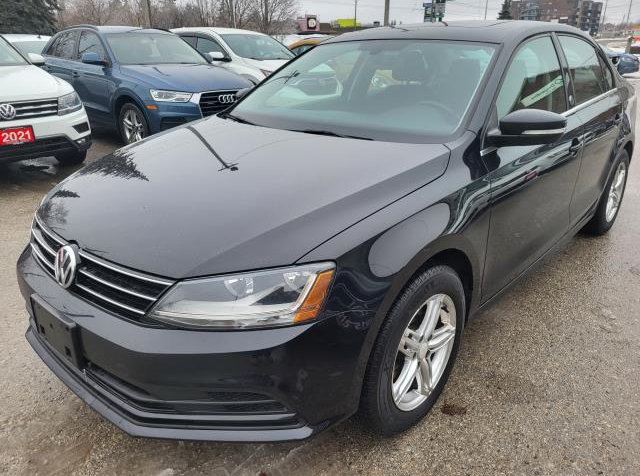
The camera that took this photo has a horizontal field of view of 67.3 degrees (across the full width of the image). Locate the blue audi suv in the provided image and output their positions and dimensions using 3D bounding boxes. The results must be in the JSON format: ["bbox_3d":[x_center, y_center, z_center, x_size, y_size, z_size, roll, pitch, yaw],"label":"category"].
[{"bbox_3d":[-2.705,-2.320,7.211,4.390,1.600,1.840,18,28,38],"label":"blue audi suv"}]

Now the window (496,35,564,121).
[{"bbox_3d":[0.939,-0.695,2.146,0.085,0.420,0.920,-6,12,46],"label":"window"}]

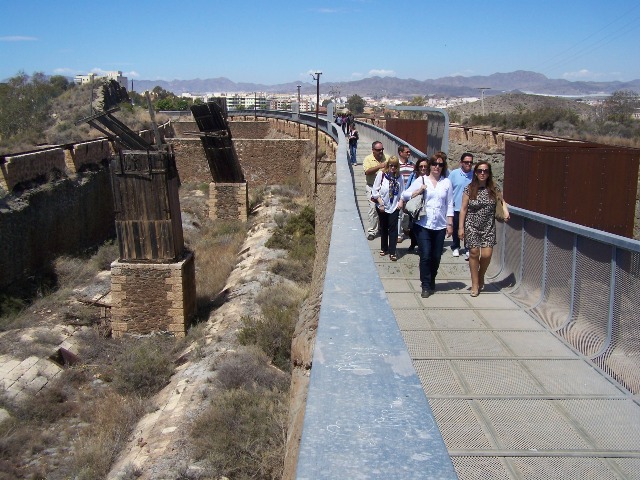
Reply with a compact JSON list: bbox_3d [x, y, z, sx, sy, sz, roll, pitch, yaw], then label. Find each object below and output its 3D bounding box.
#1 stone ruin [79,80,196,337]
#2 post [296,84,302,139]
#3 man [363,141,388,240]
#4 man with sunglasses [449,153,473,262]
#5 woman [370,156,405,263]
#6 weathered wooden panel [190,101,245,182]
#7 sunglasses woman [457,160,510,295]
[{"bbox_3d":[-9.100,-1.342,36.013,4.700,12.100,3.300,0,11,0],"label":"stone ruin"},{"bbox_3d":[-1.896,-11.677,64.967,0.420,5.200,0.420,0,11,0],"label":"post"},{"bbox_3d":[0.969,-0.849,12.215,0.560,1.740,0.420,-2,11,-8],"label":"man"},{"bbox_3d":[2.341,-0.534,11.294,0.540,1.720,0.420,0,11,0],"label":"man with sunglasses"},{"bbox_3d":[1.070,-0.497,10.982,0.530,1.620,0.420,-1,11,-6],"label":"woman"},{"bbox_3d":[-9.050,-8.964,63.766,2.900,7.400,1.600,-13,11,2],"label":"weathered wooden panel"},{"bbox_3d":[2.024,-0.125,8.542,0.580,1.640,0.420,1,11,7],"label":"sunglasses woman"}]

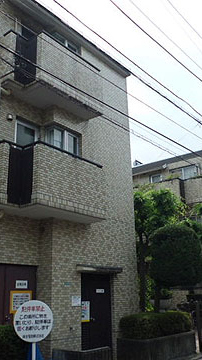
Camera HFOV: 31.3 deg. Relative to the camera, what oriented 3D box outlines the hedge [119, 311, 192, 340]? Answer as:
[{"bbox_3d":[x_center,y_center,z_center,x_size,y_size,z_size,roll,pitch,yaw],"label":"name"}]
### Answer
[{"bbox_3d":[1.389,3.683,9.260,0.850,0.550,2.600,-15,-22,36],"label":"hedge"}]

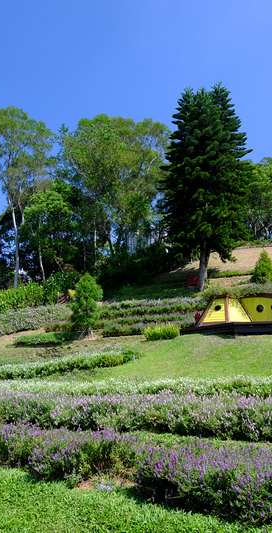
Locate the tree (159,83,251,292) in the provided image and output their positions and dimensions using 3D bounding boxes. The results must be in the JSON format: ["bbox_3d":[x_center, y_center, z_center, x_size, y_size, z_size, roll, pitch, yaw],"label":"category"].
[{"bbox_3d":[4.293,-5.108,31.808,5.550,13.210,5.550,-1,-6,8],"label":"tree"}]

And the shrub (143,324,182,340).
[{"bbox_3d":[1.285,3.262,25.258,1.930,0.880,1.160,0,-5,0],"label":"shrub"}]

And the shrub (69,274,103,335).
[{"bbox_3d":[-2.541,1.966,25.717,1.630,3.200,1.630,0,-13,0],"label":"shrub"}]

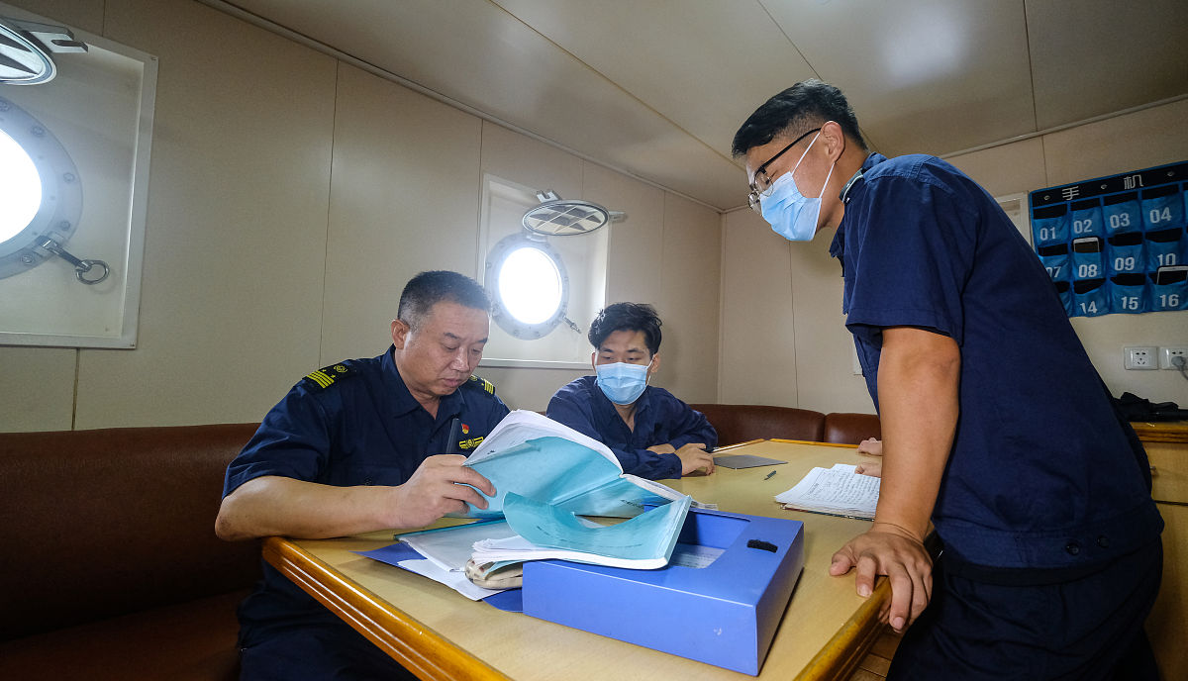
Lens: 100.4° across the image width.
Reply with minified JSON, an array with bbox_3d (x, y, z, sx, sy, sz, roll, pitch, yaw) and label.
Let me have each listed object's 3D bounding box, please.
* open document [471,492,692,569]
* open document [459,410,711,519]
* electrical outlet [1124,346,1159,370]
[{"bbox_3d":[0.006,0.199,0.648,0.215,0.075,0.285,-2,-5,16],"label":"open document"},{"bbox_3d":[-0.006,0.207,0.833,0.395,0.180,0.275,-3,-5,27],"label":"open document"},{"bbox_3d":[2.102,0.071,1.901,0.086,0.086,0.012,-5,-6,43],"label":"electrical outlet"}]

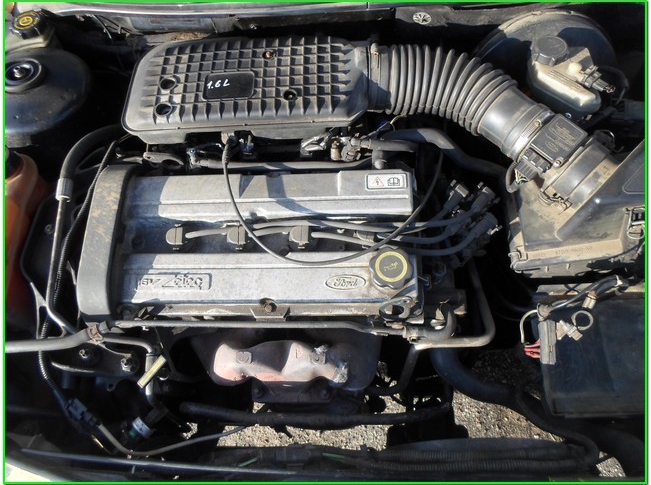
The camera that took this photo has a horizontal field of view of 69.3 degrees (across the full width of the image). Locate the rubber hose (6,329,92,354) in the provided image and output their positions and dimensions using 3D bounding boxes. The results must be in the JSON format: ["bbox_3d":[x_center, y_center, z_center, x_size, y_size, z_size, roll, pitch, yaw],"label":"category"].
[{"bbox_3d":[-0.392,0.139,0.662,0.140,0.022,0.028,-4,68,-2],"label":"rubber hose"}]

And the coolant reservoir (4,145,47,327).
[{"bbox_3d":[-0.545,-0.005,0.760,0.140,0.165,0.230,0,67,0],"label":"coolant reservoir"}]

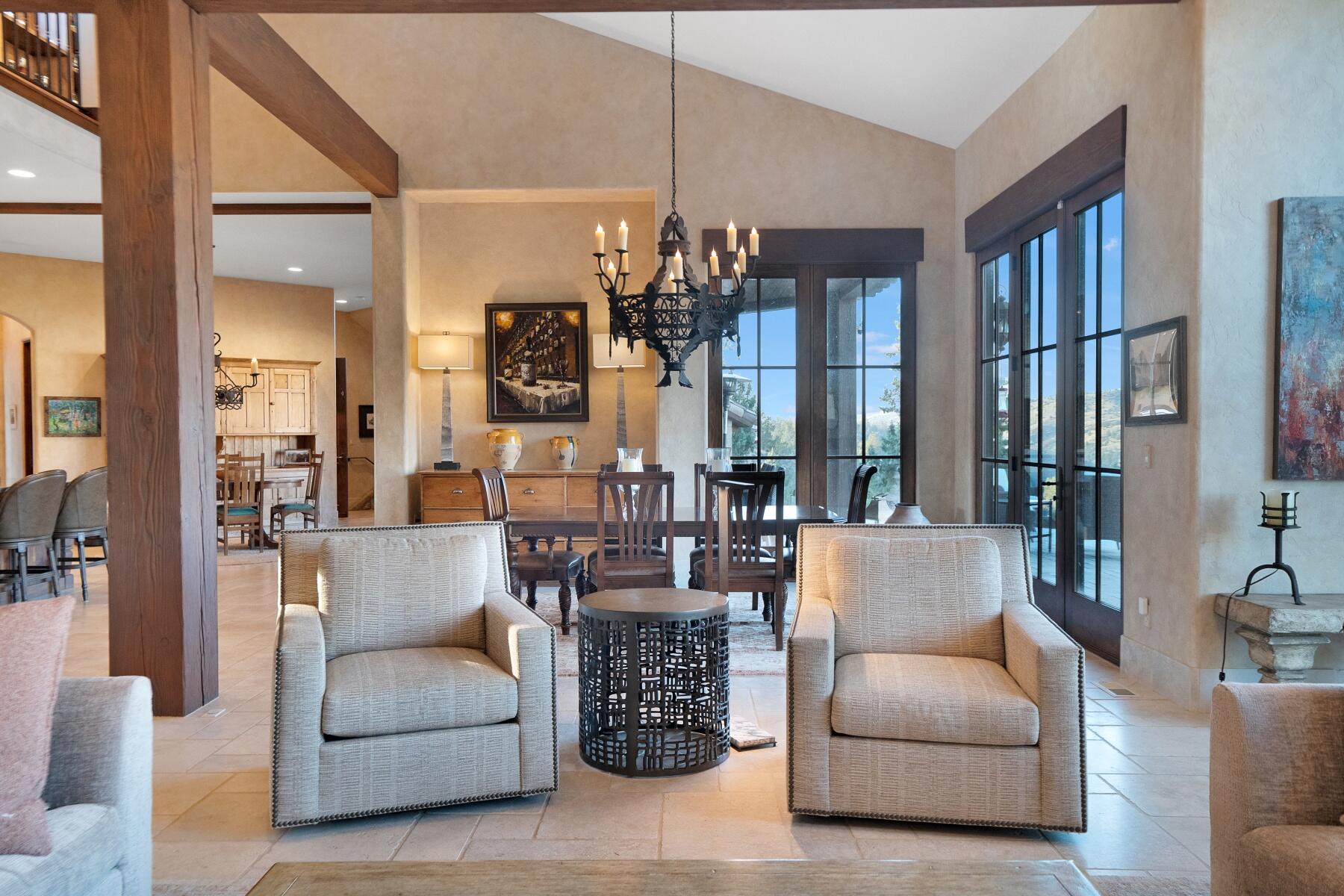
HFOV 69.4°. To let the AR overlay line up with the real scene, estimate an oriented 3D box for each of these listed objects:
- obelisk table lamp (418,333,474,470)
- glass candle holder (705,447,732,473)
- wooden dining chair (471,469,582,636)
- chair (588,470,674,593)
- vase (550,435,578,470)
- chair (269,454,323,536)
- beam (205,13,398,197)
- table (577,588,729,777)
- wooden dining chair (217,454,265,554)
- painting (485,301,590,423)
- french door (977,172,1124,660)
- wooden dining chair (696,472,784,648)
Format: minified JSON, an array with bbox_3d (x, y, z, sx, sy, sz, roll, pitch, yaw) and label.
[{"bbox_3d":[-1.925,-0.400,8.320,0.430,1.179,0.200,0,1,0],"label":"obelisk table lamp"},{"bbox_3d":[0.300,0.212,6.244,0.170,0.420,0.170,0,1,0],"label":"glass candle holder"},{"bbox_3d":[-0.938,0.664,6.484,0.670,1.050,0.540,0,1,7],"label":"wooden dining chair"},{"bbox_3d":[-0.255,0.660,6.127,0.550,1.050,0.620,0,1,-4],"label":"chair"},{"bbox_3d":[-0.940,0.043,8.421,0.250,0.287,0.225,0,1,0],"label":"vase"},{"bbox_3d":[-4.133,0.579,10.689,0.510,1.060,0.450,-1,2,-41],"label":"chair"},{"bbox_3d":[-2.363,-2.227,6.392,0.157,0.353,3.340,0,1,0],"label":"beam"},{"bbox_3d":[-0.073,0.928,3.975,0.610,0.618,0.610,0,1,0],"label":"table"},{"bbox_3d":[-4.665,0.593,10.479,0.470,1.060,0.520,-1,1,-34],"label":"wooden dining chair"},{"bbox_3d":[-1.240,-0.781,8.873,0.930,1.095,0.050,0,1,0],"label":"painting"},{"bbox_3d":[2.458,-0.195,6.513,0.120,2.720,2.500,0,1,0],"label":"french door"},{"bbox_3d":[0.419,0.661,5.923,0.550,1.050,0.620,0,1,0],"label":"wooden dining chair"}]

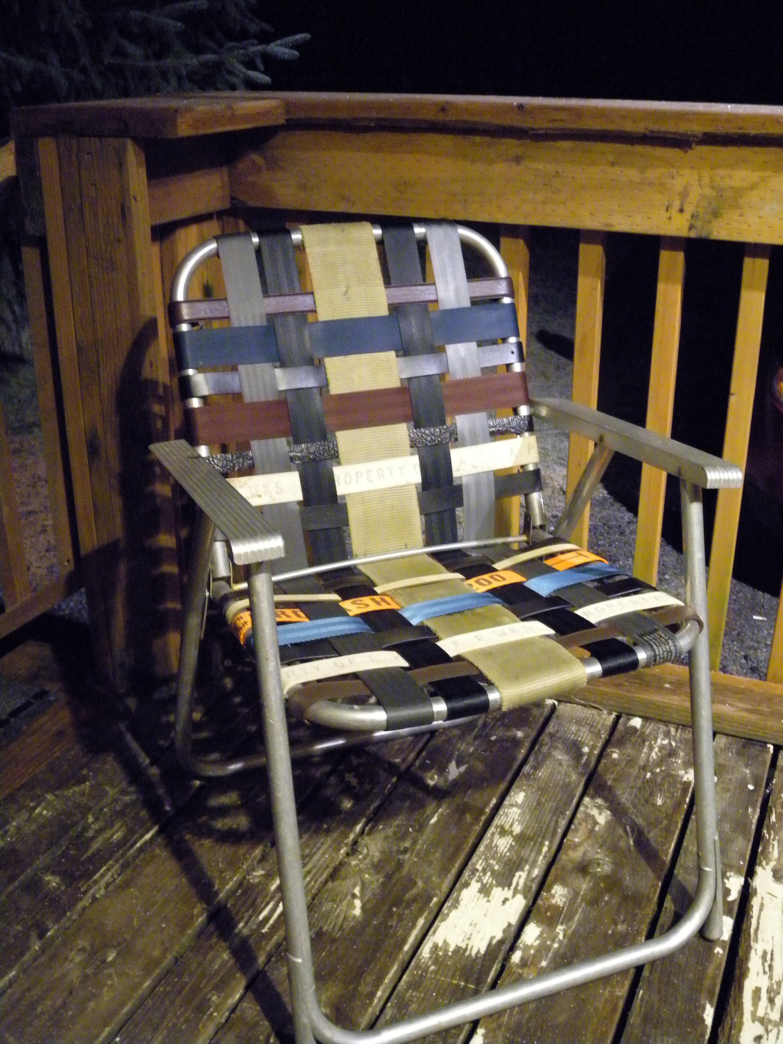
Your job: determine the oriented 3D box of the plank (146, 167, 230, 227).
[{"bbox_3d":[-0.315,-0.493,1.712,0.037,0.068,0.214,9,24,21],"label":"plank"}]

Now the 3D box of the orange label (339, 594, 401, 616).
[{"bbox_3d":[-0.023,0.092,1.313,0.069,0.010,0.041,-8,19,-19],"label":"orange label"}]

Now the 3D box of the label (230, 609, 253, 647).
[{"bbox_3d":[-0.164,0.120,1.280,0.018,0.037,0.043,36,1,-27],"label":"label"}]

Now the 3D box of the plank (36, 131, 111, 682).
[{"bbox_3d":[-0.481,-0.151,1.811,0.035,0.877,0.039,9,24,21],"label":"plank"}]

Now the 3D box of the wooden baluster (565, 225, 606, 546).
[{"bbox_3d":[0.307,-0.131,1.849,0.035,0.744,0.036,9,24,21],"label":"wooden baluster"}]

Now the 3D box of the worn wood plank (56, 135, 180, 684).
[{"bbox_3d":[-0.404,-0.134,1.753,0.118,0.869,0.042,9,24,21],"label":"worn wood plank"}]

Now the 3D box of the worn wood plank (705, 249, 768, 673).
[{"bbox_3d":[0.527,-0.096,1.762,0.035,0.744,0.036,9,24,21],"label":"worn wood plank"}]

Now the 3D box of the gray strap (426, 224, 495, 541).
[{"bbox_3d":[0.097,-0.191,1.536,0.049,0.421,0.020,-8,2,-19],"label":"gray strap"}]

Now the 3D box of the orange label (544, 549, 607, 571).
[{"bbox_3d":[0.231,0.046,1.433,0.073,0.010,0.044,-8,19,-19],"label":"orange label"}]

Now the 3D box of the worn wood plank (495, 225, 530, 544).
[{"bbox_3d":[0.190,-0.150,1.895,0.035,0.744,0.036,9,24,21],"label":"worn wood plank"}]

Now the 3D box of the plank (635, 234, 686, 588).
[{"bbox_3d":[0.417,-0.114,1.805,0.035,0.744,0.036,9,24,21],"label":"plank"}]

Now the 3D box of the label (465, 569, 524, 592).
[{"bbox_3d":[0.125,0.067,1.378,0.072,0.010,0.041,-8,19,-19],"label":"label"}]

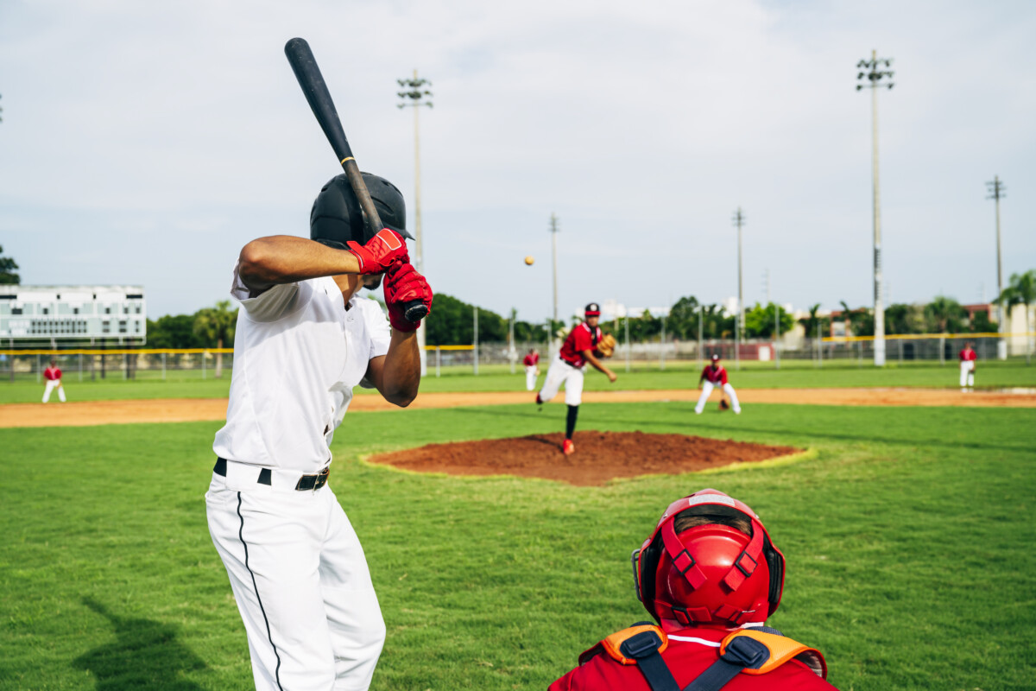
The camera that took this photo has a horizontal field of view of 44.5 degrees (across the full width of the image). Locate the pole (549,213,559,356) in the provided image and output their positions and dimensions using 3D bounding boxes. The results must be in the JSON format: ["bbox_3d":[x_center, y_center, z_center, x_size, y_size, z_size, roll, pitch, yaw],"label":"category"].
[{"bbox_3d":[5.458,-8.469,184.000,1.800,21.800,1.500,-1,-1,0],"label":"pole"}]

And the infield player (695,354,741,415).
[{"bbox_3d":[4.262,0.838,27.000,0.960,1.250,0.800,-1,-1,7],"label":"infield player"}]

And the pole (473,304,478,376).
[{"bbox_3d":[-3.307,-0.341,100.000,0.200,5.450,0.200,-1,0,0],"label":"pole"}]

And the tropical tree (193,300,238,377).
[{"bbox_3d":[-21.263,-0.506,90.000,3.437,5.554,3.400,-1,0,-13],"label":"tropical tree"}]

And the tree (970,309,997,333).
[{"bbox_3d":[52.604,-1.316,143.000,3.100,5.400,3.100,-1,-1,0],"label":"tree"}]

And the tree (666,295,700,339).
[{"bbox_3d":[22.850,-2.540,175.000,4.534,8.642,4.800,-1,0,7],"label":"tree"}]

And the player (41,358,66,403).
[{"bbox_3d":[-17.152,1.324,46.800,0.840,1.580,0.580,-1,-1,-16],"label":"player"}]

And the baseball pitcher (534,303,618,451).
[{"bbox_3d":[0.667,0.381,14.500,0.850,1.670,1.100,-1,-1,-6],"label":"baseball pitcher"}]

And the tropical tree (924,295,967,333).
[{"bbox_3d":[43.921,-1.960,130.000,4.432,6.273,4.400,-1,0,19],"label":"tropical tree"}]

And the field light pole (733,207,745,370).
[{"bbox_3d":[29.616,-8.432,170.000,1.700,20.112,1.000,-1,0,10],"label":"field light pole"}]

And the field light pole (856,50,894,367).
[{"bbox_3d":[25.214,-9.619,89.000,2.400,22.100,1.600,-1,-1,14],"label":"field light pole"}]

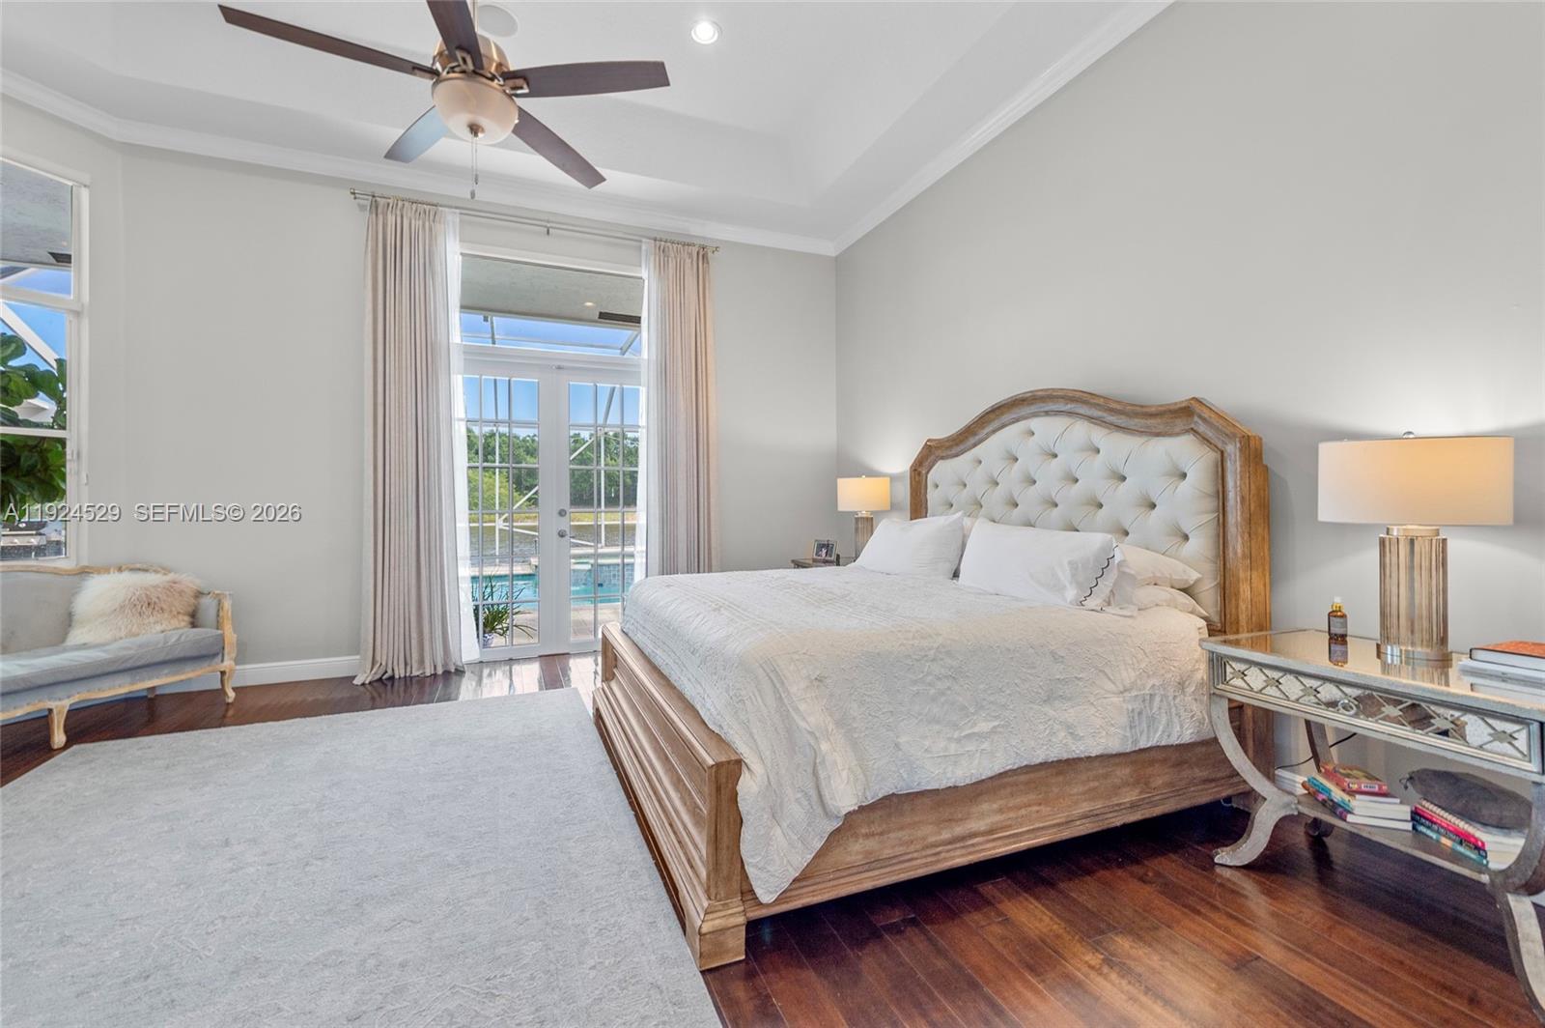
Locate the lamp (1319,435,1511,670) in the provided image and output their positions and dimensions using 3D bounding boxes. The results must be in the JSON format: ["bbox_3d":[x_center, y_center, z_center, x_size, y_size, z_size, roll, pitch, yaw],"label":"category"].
[{"bbox_3d":[1.853,0.093,1.750,0.385,0.658,0.385,0,0,-22],"label":"lamp"}]

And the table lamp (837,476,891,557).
[{"bbox_3d":[0.681,0.047,4.450,0.385,0.658,0.385,0,0,0],"label":"table lamp"}]

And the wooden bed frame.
[{"bbox_3d":[0.439,0.240,2.861,2.196,1.812,2.140,0,0,-22],"label":"wooden bed frame"}]

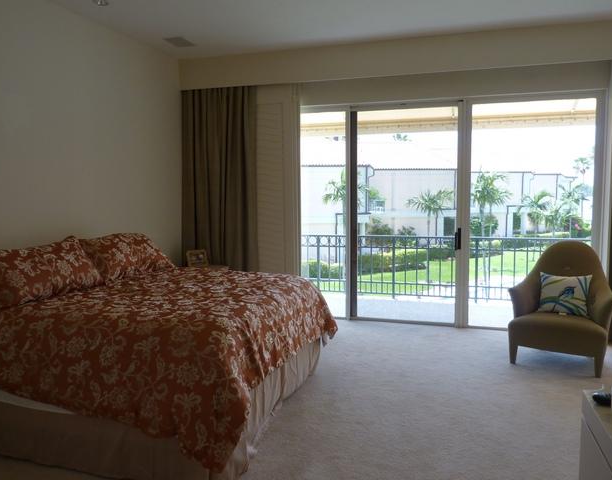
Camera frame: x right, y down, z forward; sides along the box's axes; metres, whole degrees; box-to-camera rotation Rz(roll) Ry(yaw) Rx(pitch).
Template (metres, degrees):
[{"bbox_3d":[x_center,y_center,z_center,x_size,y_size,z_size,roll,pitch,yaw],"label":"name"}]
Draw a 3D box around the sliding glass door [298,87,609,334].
[{"bbox_3d":[1.401,-0.272,5.240,3.100,2.400,0.120,1,7,16],"label":"sliding glass door"}]

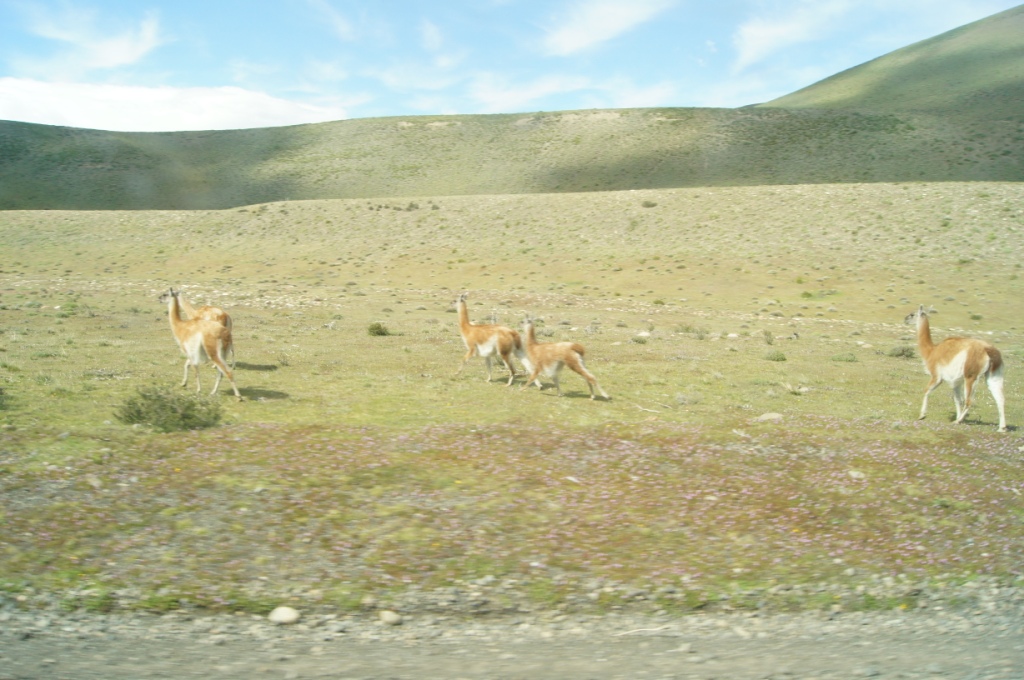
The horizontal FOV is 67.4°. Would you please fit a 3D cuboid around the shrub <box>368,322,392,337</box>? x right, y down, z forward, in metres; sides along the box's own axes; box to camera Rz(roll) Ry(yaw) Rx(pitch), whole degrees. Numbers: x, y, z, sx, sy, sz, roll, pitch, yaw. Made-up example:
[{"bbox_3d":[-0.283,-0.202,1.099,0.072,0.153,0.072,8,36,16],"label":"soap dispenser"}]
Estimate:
[{"bbox_3d":[-3.858,-0.308,22.500,0.670,0.390,0.600,0,4,0],"label":"shrub"}]

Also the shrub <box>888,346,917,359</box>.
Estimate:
[{"bbox_3d":[9.062,0.290,17.800,0.640,0.280,0.520,0,4,0],"label":"shrub"}]

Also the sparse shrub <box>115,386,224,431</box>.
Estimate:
[{"bbox_3d":[-4.658,0.915,10.400,1.450,0.560,1.150,0,4,0],"label":"sparse shrub"}]

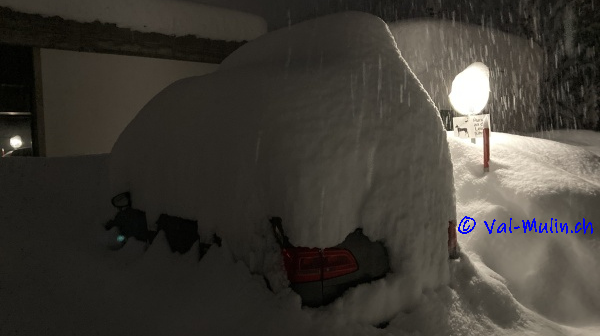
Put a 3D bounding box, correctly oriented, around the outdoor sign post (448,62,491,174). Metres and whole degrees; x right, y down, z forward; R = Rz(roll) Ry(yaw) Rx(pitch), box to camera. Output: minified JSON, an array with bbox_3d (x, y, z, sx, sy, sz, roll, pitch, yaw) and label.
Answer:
[{"bbox_3d":[1.716,-0.511,20.000,0.420,1.150,0.350,0,6,11],"label":"outdoor sign post"}]

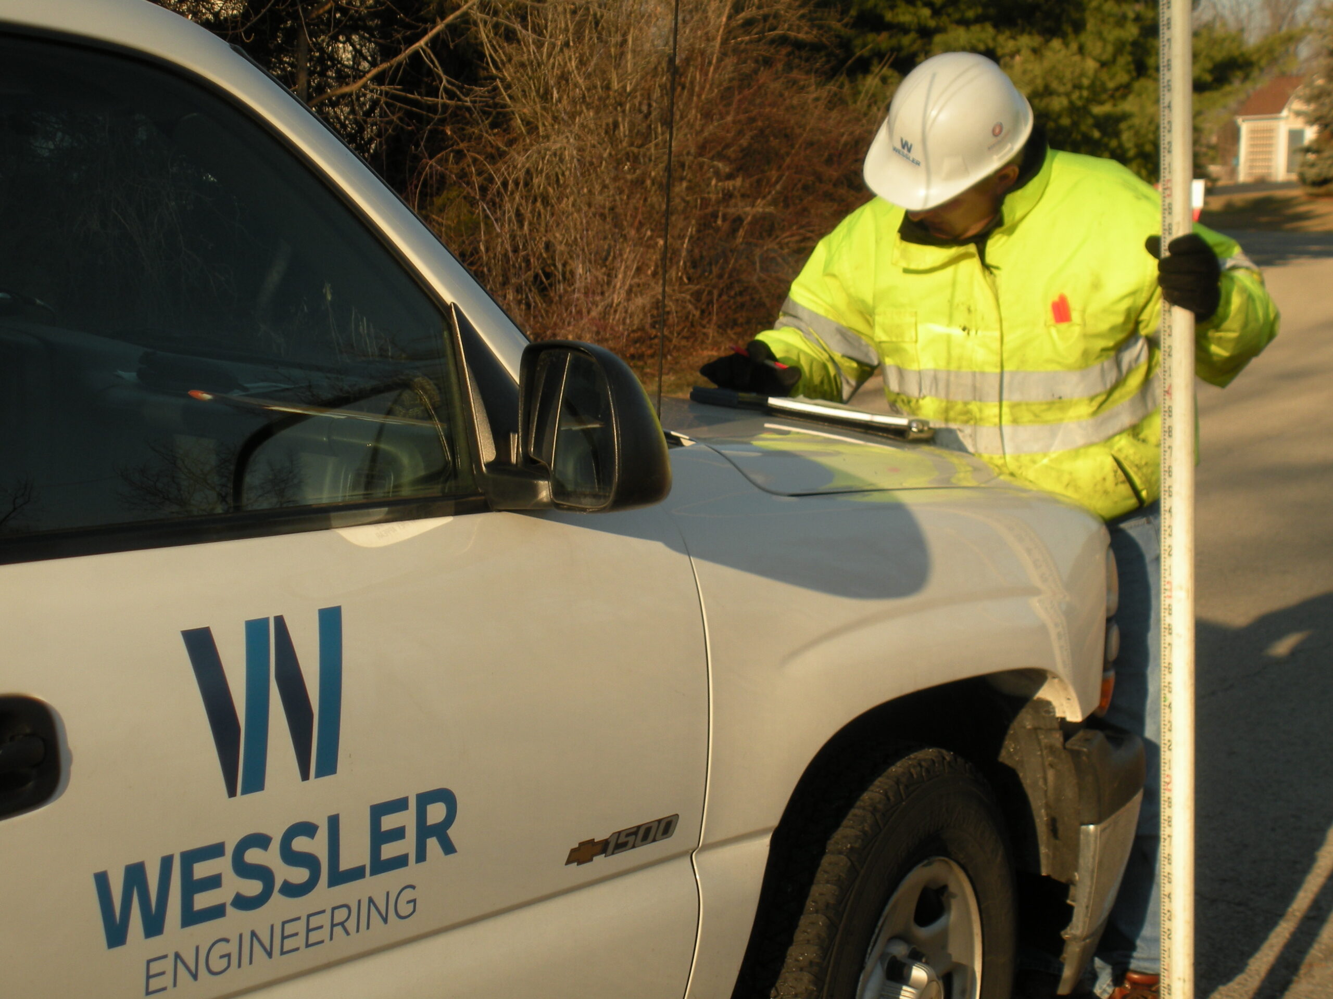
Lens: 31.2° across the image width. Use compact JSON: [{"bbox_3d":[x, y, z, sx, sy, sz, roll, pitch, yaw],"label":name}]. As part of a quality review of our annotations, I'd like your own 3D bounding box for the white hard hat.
[{"bbox_3d":[0.452,-0.607,3.860,0.232,0.155,0.295,29,65,34],"label":"white hard hat"}]

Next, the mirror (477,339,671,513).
[{"bbox_3d":[-0.105,-0.084,2.680,0.245,0.192,0.135,8,11,40],"label":"mirror"}]

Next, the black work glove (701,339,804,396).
[{"bbox_3d":[0.140,-0.222,4.000,0.175,0.095,0.105,-2,9,-21],"label":"black work glove"}]

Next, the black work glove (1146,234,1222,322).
[{"bbox_3d":[0.786,-0.337,3.620,0.105,0.130,0.120,7,11,37],"label":"black work glove"}]

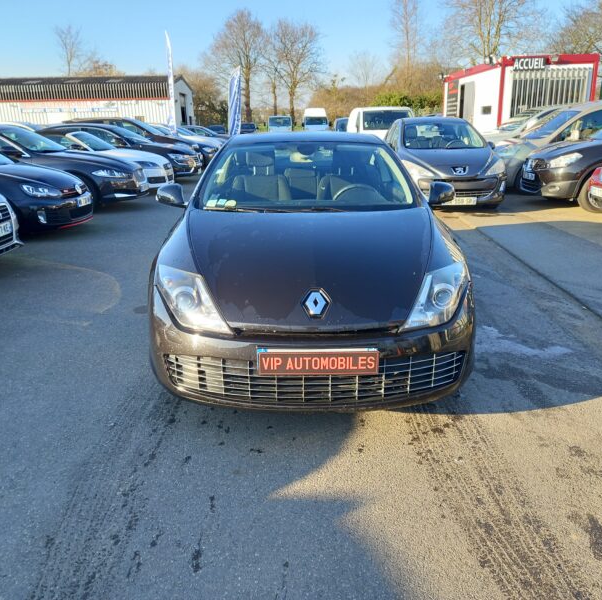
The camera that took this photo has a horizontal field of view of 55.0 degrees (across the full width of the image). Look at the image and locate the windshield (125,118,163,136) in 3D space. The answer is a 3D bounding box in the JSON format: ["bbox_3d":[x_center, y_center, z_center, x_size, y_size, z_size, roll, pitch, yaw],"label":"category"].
[{"bbox_3d":[-4.004,-4.392,14.747,0.750,0.480,1.400,0,18,2],"label":"windshield"}]

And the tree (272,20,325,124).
[{"bbox_3d":[-0.261,-24.639,64.580,6.200,12.000,6.200,-1,18,0],"label":"tree"}]

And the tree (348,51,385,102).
[{"bbox_3d":[11.682,-37.496,103.562,6.800,13.000,6.800,-1,18,0],"label":"tree"}]

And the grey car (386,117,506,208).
[{"bbox_3d":[2.349,-2.527,10.484,1.850,1.500,4.270,-1,18,0],"label":"grey car"}]

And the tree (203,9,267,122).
[{"bbox_3d":[-6.934,-24.829,63.445,7.200,13.000,7.000,-1,18,0],"label":"tree"}]

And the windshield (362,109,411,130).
[{"bbox_3d":[2.475,-5.135,16.530,1.450,0.580,0.500,-1,18,0],"label":"windshield"}]

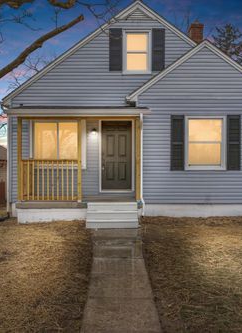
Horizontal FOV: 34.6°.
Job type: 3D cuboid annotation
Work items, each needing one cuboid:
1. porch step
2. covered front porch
[{"bbox_3d":[-0.200,1.167,9.400,1.220,0.560,0.660,0,0,0],"label":"porch step"},{"bbox_3d":[-1.020,-0.050,10.380,3.320,2.940,1.950,0,0,0],"label":"covered front porch"}]

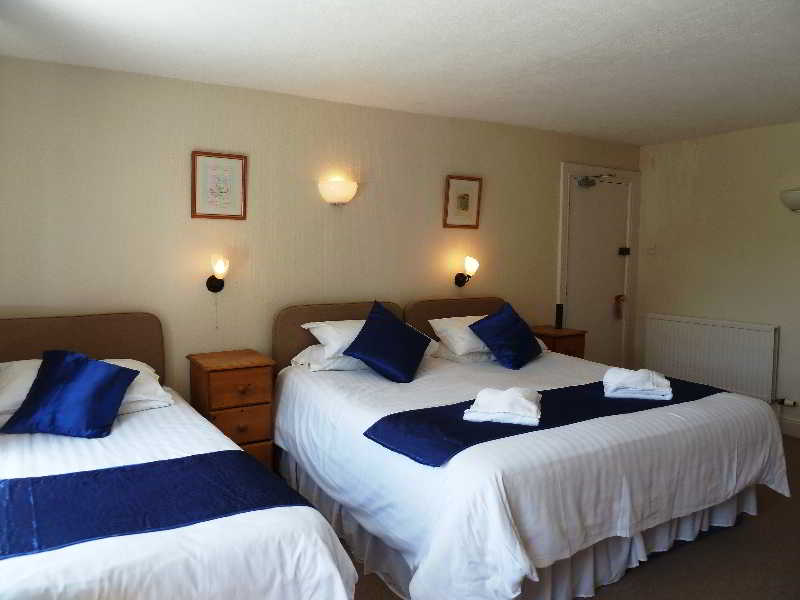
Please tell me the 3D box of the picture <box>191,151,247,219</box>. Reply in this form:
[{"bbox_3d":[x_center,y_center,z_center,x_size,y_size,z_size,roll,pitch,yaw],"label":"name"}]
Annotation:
[{"bbox_3d":[-1.088,-0.684,3.497,0.323,0.388,0.023,-2,5,-29],"label":"picture"}]

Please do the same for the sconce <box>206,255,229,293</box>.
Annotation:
[{"bbox_3d":[-1.080,-0.155,3.443,0.106,0.235,0.200,-2,5,-29],"label":"sconce"}]

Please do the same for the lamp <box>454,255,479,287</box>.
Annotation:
[{"bbox_3d":[0.510,-0.211,4.312,0.106,0.235,0.200,-2,5,-29],"label":"lamp"}]

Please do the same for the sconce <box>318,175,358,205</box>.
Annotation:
[{"bbox_3d":[-0.383,-0.707,3.819,0.273,0.173,0.135,-2,5,-29],"label":"sconce"}]

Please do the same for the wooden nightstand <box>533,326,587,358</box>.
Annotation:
[{"bbox_3d":[1.208,0.593,4.607,0.380,0.705,0.430,-2,5,-29],"label":"wooden nightstand"}]

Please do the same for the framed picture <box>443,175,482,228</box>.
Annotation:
[{"bbox_3d":[0.480,-0.734,4.355,0.320,0.388,0.023,-2,5,-29],"label":"framed picture"}]

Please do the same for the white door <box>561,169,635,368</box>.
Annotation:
[{"bbox_3d":[1.742,-0.080,5.131,0.750,1.965,0.050,-2,5,-29],"label":"white door"}]

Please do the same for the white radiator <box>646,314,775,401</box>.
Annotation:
[{"bbox_3d":[2.490,0.438,4.735,0.090,0.543,1.115,-2,5,-29],"label":"white radiator"}]

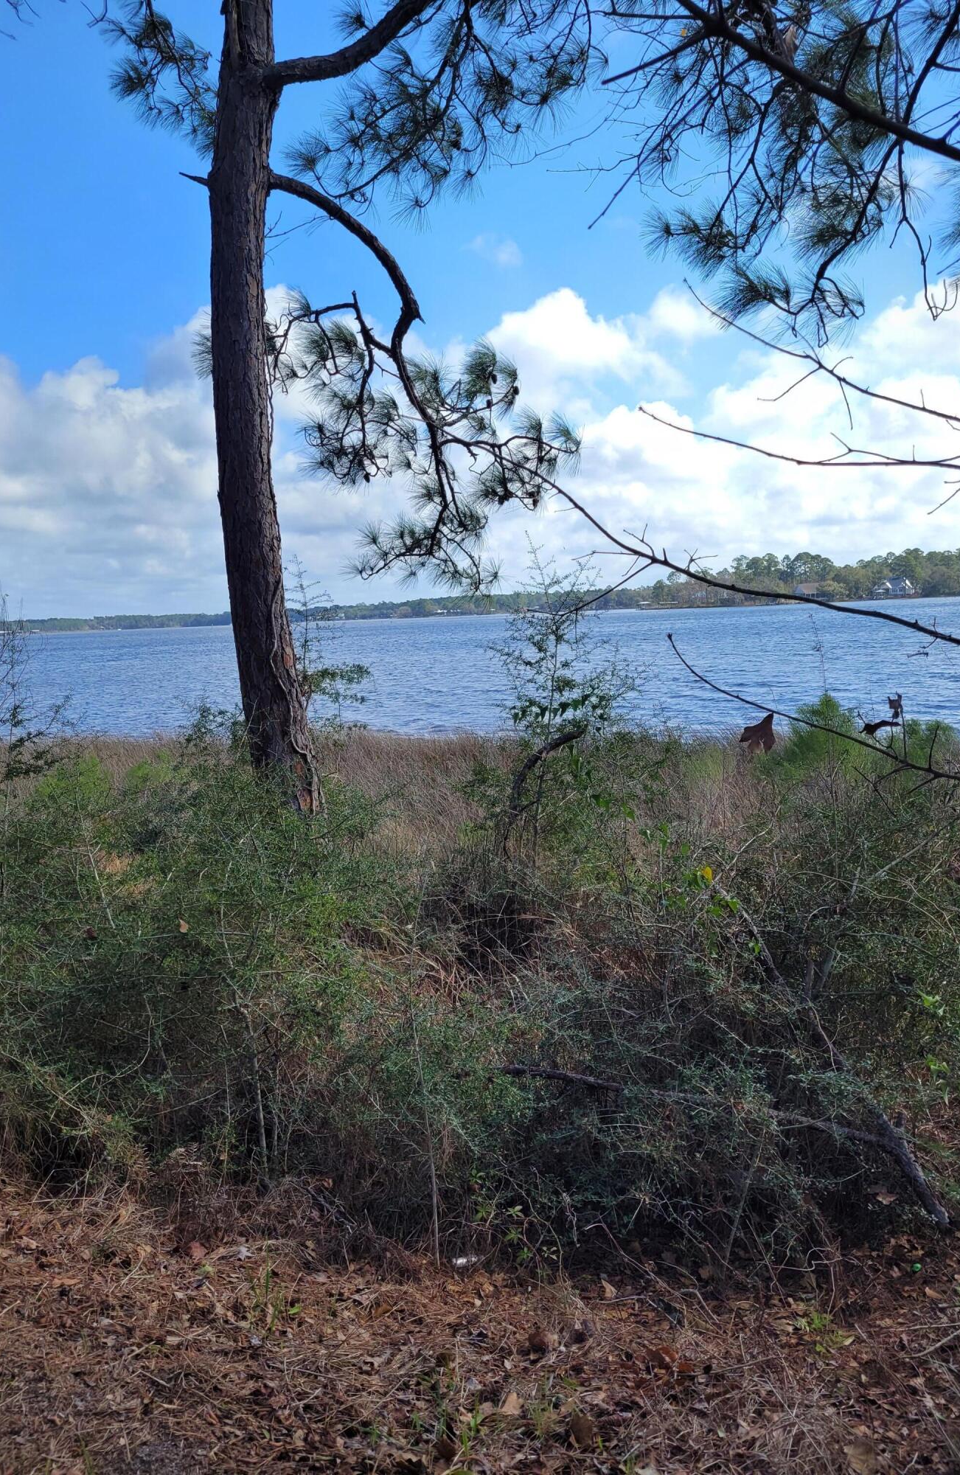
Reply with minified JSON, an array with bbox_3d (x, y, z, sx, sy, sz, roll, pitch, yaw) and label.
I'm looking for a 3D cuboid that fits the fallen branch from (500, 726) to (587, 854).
[{"bbox_3d":[0.300,0.246,5.200,0.410,0.600,0.200,-2,6,0],"label":"fallen branch"}]

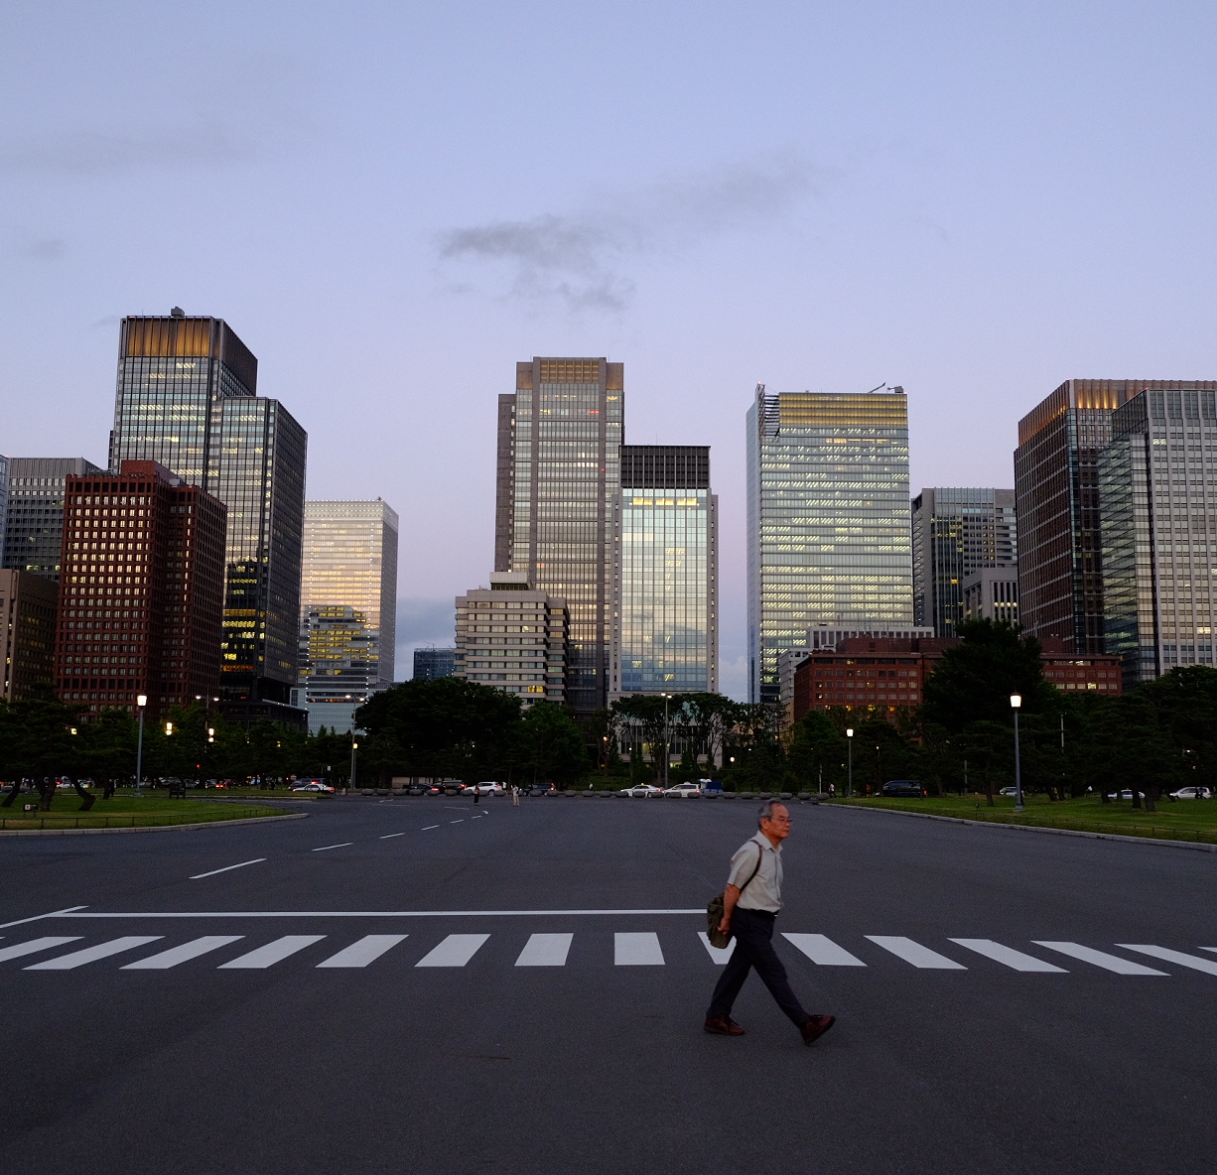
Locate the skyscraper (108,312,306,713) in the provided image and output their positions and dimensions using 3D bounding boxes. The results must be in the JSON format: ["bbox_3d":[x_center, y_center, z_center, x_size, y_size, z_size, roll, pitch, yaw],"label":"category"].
[{"bbox_3d":[-180.360,-15.511,595.959,73.000,198.000,61.000,1,-8,0],"label":"skyscraper"}]

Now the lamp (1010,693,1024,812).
[{"bbox_3d":[23.367,9.338,75.462,0.680,6.714,0.680,1,-8,0],"label":"lamp"}]

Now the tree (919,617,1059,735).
[{"bbox_3d":[52.483,16.405,181.529,19.010,24.452,18.249,1,-8,0],"label":"tree"}]

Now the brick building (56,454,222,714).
[{"bbox_3d":[-161.149,14.814,457.550,40.000,100.500,51.000,1,-8,0],"label":"brick building"}]

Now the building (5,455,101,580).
[{"bbox_3d":[-265.655,14.939,636.067,37.000,147.000,55.000,1,-8,0],"label":"building"}]

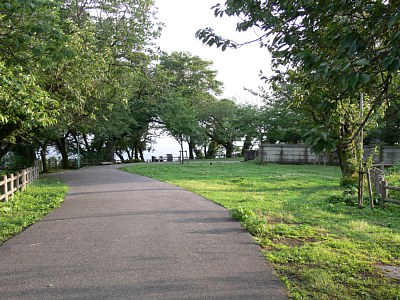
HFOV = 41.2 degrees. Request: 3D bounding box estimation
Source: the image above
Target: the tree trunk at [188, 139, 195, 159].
[{"bbox_3d":[-0.816,-0.120,51.000,0.576,1.967,0.547,0,1,0],"label":"tree trunk"}]

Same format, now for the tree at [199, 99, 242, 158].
[{"bbox_3d":[2.044,-2.144,53.000,4.388,5.983,4.168,0,1,0],"label":"tree"}]

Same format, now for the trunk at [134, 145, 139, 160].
[{"bbox_3d":[-5.653,0.223,47.500,0.402,1.430,0.402,0,1,0],"label":"trunk"}]

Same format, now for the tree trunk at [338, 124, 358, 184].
[{"bbox_3d":[5.828,0.138,21.000,0.830,2.450,0.747,0,1,0],"label":"tree trunk"}]

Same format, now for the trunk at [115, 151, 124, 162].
[{"bbox_3d":[-7.119,0.575,47.000,0.884,1.061,0.663,0,1,0],"label":"trunk"}]

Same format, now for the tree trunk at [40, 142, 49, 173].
[{"bbox_3d":[-8.631,0.416,29.500,0.444,1.665,0.400,0,1,0],"label":"tree trunk"}]

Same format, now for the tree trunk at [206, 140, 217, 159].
[{"bbox_3d":[1.147,-0.050,53.000,0.997,1.795,0.897,0,1,0],"label":"tree trunk"}]

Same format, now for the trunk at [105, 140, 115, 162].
[{"bbox_3d":[-7.492,0.124,44.000,0.828,1.821,0.745,0,1,0],"label":"trunk"}]

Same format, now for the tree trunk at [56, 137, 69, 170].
[{"bbox_3d":[-8.651,0.173,33.500,0.725,2.048,0.616,0,1,0],"label":"tree trunk"}]

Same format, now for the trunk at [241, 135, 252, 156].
[{"bbox_3d":[4.775,-0.406,54.000,1.118,2.337,1.006,0,1,0],"label":"trunk"}]

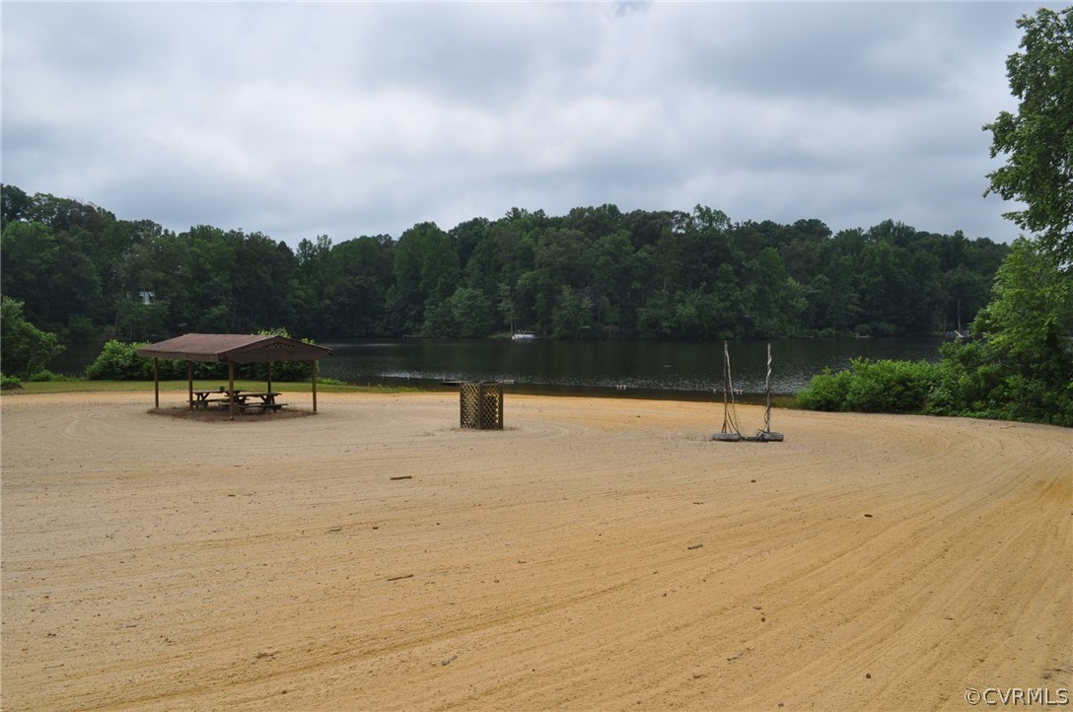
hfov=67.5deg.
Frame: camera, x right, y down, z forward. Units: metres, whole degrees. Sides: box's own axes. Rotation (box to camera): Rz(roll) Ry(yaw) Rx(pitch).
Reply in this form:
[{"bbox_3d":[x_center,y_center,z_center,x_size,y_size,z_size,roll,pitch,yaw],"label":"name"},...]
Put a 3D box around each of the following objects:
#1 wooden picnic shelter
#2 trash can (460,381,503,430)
[{"bbox_3d":[-13.680,0.708,36.011,4.905,3.329,9.115,-3,4,-44],"label":"wooden picnic shelter"},{"bbox_3d":[-1.509,1.303,22.056,0.830,1.250,0.830,2,4,45],"label":"trash can"}]

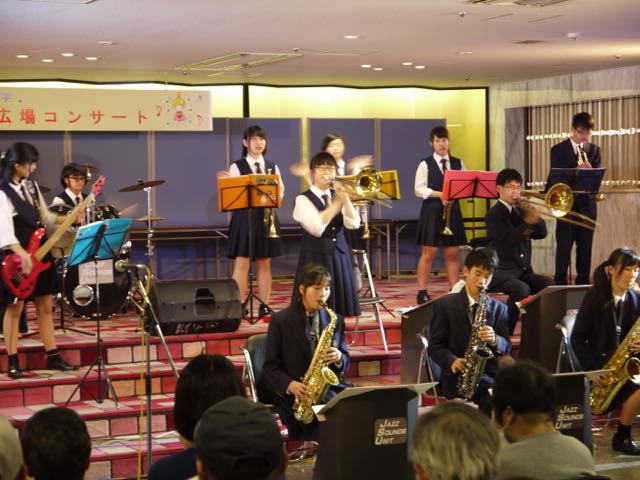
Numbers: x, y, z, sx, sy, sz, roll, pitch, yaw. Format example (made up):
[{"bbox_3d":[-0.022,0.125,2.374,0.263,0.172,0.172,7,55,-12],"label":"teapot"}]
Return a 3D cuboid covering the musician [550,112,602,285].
[{"bbox_3d":[2.216,-0.253,13.408,0.460,1.690,0.360,-1,2,-14],"label":"musician"}]

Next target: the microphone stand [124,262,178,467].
[{"bbox_3d":[-0.928,0.773,8.500,0.460,1.300,0.440,-1,2,-10],"label":"microphone stand"}]

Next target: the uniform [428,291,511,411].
[{"bbox_3d":[0.980,0.827,9.327,0.500,0.970,0.620,-2,2,-30],"label":"uniform"}]

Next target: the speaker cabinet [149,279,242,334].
[{"bbox_3d":[-0.970,0.498,11.707,0.670,0.390,0.400,-2,2,-30],"label":"speaker cabinet"}]

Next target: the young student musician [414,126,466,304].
[{"bbox_3d":[1.080,-0.217,13.800,0.480,1.580,0.350,-1,2,-15],"label":"young student musician"}]

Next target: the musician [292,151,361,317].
[{"bbox_3d":[0.054,0.207,11.020,0.460,1.630,0.420,-2,2,-27],"label":"musician"}]

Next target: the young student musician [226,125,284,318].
[{"bbox_3d":[-0.549,-0.172,13.309,0.500,1.610,0.380,-1,2,-9],"label":"young student musician"}]

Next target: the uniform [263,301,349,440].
[{"bbox_3d":[-0.068,0.765,9.200,0.480,0.800,0.560,-2,2,-30],"label":"uniform"}]

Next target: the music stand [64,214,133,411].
[{"bbox_3d":[-1.419,0.463,9.950,0.450,1.200,0.360,-2,2,-28],"label":"music stand"}]

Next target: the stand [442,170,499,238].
[{"bbox_3d":[1.350,-0.001,13.566,0.520,1.200,0.450,-1,2,-18],"label":"stand"}]

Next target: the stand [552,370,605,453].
[{"bbox_3d":[1.340,1.054,8.800,0.520,0.640,0.380,-2,2,-25],"label":"stand"}]

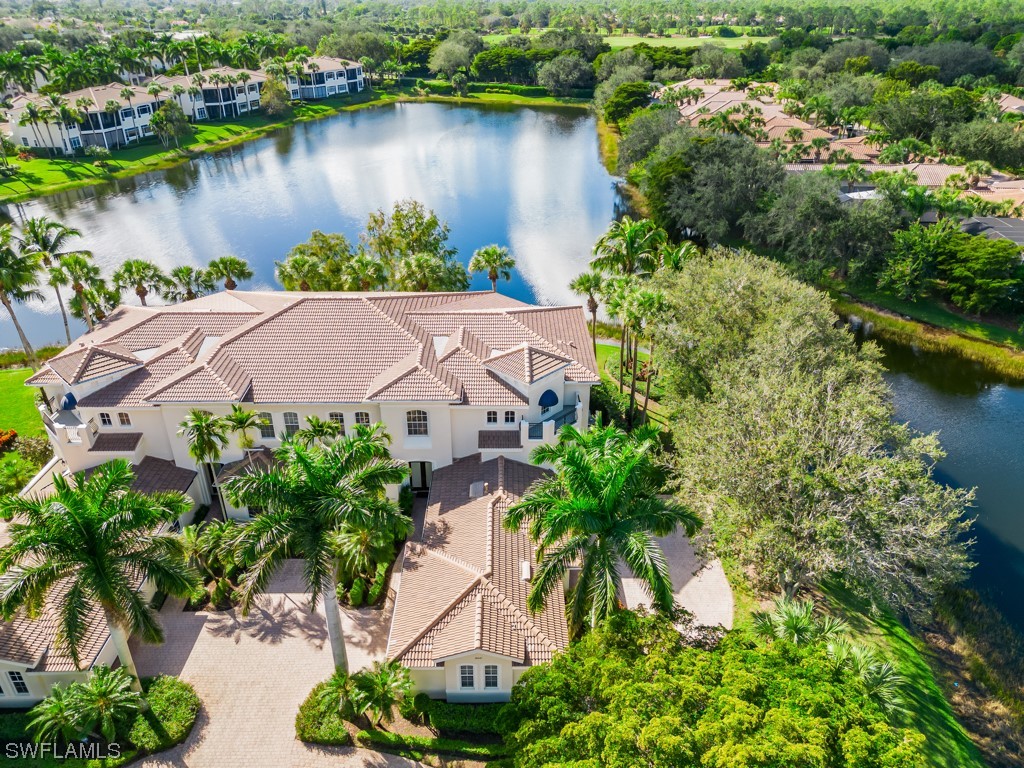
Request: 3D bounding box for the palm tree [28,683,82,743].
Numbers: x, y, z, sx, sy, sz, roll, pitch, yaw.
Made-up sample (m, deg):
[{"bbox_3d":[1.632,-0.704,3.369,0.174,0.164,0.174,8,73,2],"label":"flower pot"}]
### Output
[{"bbox_3d":[-19.683,15.022,31.092,2.392,2.890,2.392,0,29,0],"label":"palm tree"}]

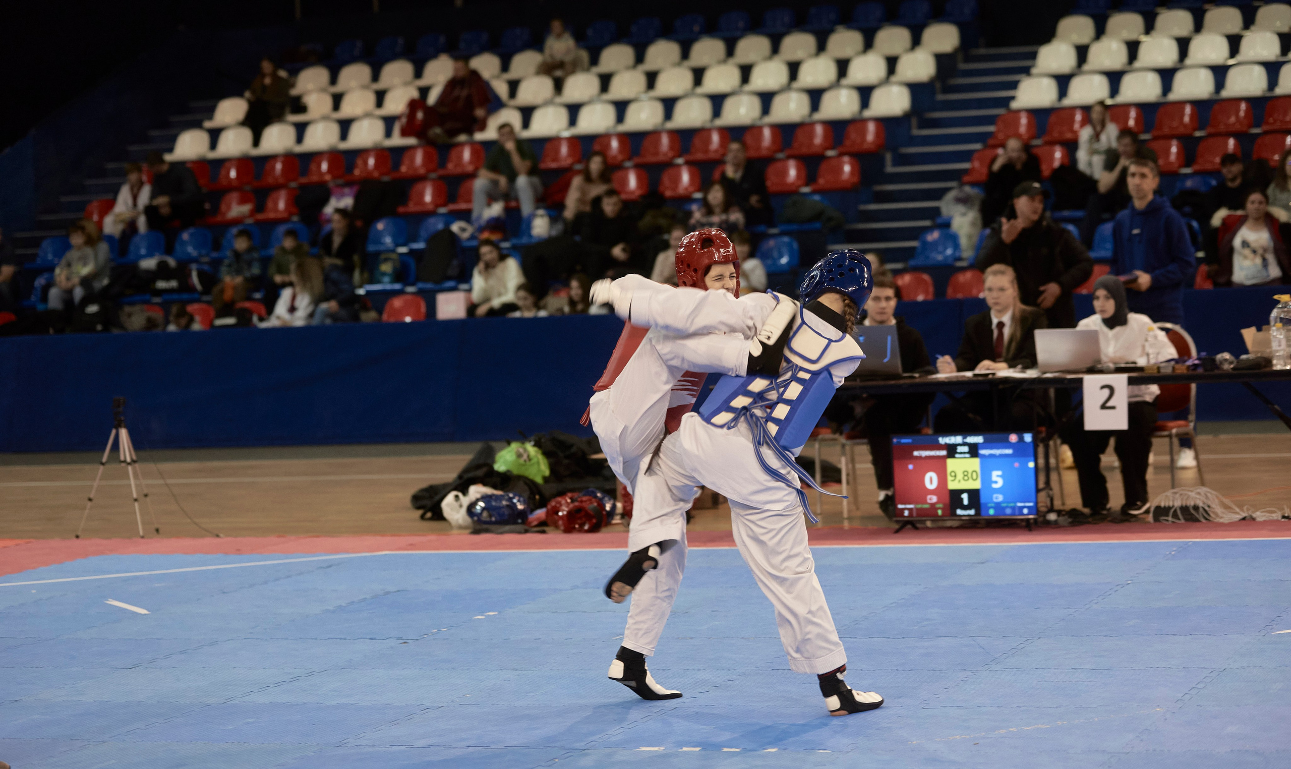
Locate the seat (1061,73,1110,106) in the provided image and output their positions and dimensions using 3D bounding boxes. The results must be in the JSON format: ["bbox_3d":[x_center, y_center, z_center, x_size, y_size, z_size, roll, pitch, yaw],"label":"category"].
[{"bbox_3d":[4.000,-2.650,29.186,0.400,0.315,0.370,-2,3,20],"label":"seat"}]

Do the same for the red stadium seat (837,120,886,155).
[{"bbox_3d":[2.133,-2.448,31.944,0.400,0.305,0.390,-2,3,20],"label":"red stadium seat"}]

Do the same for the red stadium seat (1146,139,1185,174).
[{"bbox_3d":[4.775,-2.110,29.910,0.400,0.305,0.390,-2,3,20],"label":"red stadium seat"}]

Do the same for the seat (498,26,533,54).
[{"bbox_3d":[-1.446,-3.709,34.941,0.410,0.320,0.380,-2,3,19],"label":"seat"}]

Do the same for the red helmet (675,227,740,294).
[{"bbox_3d":[0.212,-0.393,10.750,0.205,0.250,0.240,-5,14,-45],"label":"red helmet"}]

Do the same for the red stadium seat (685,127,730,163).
[{"bbox_3d":[0.557,-2.114,28.508,0.395,0.290,0.355,-2,3,20],"label":"red stadium seat"}]

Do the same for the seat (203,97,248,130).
[{"bbox_3d":[-4.375,-2.851,33.526,0.397,0.299,0.372,-2,3,19],"label":"seat"}]

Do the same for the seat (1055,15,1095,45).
[{"bbox_3d":[4.094,-3.378,30.715,0.410,0.310,0.370,-2,3,20],"label":"seat"}]

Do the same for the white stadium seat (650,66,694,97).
[{"bbox_3d":[0.278,-3.257,34.783,0.400,0.305,0.390,-2,3,20],"label":"white stadium seat"}]

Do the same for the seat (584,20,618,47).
[{"bbox_3d":[-0.506,-3.710,34.272,0.397,0.299,0.372,-2,3,19],"label":"seat"}]

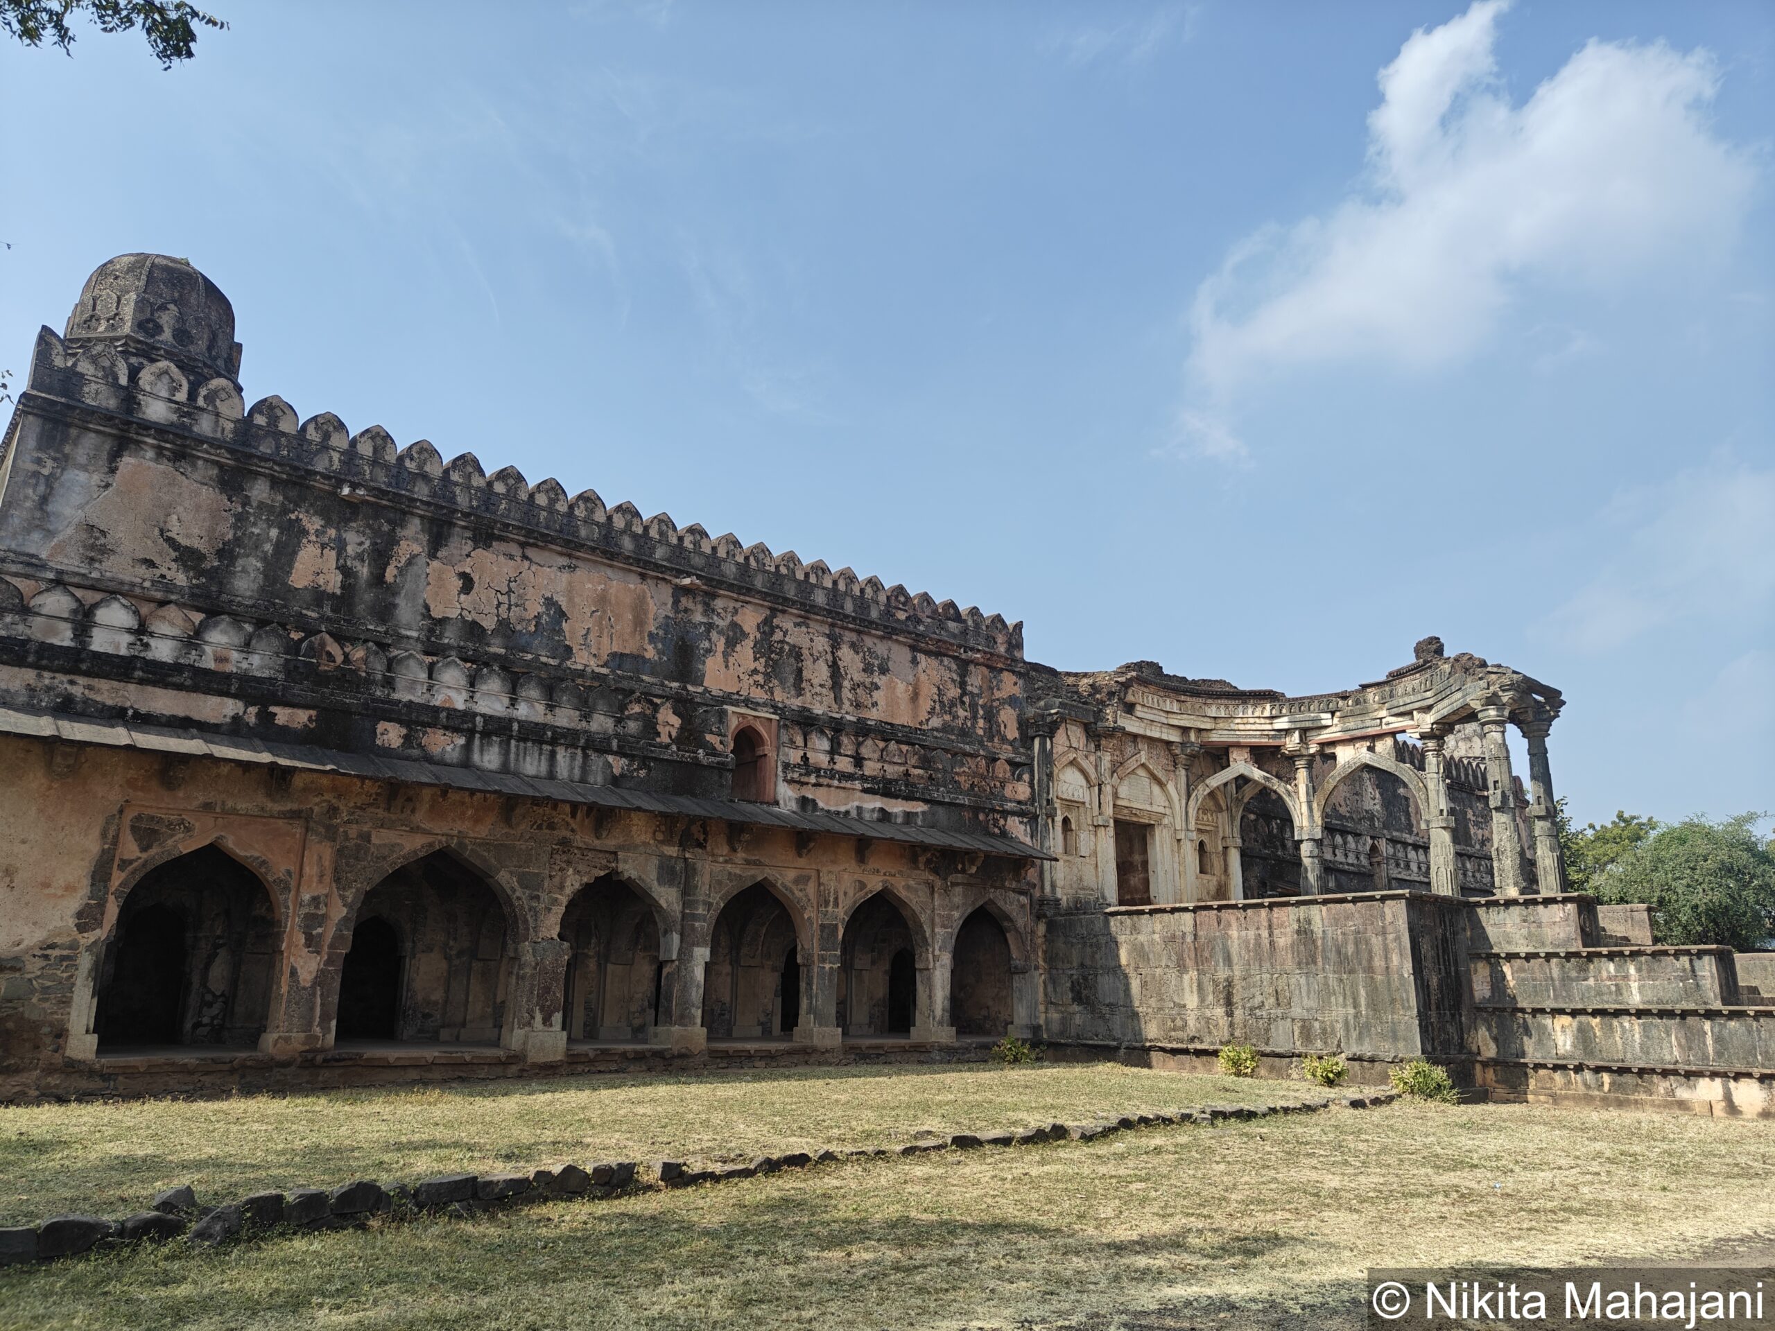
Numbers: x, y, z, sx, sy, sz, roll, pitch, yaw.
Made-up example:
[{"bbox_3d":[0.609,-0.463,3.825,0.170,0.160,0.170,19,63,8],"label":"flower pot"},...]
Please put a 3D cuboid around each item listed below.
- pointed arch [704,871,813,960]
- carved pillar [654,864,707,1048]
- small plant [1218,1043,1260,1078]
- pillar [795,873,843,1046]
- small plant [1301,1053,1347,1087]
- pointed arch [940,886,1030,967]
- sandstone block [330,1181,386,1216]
[{"bbox_3d":[-2.404,4.445,21.827,2.280,1.580,0.500,13,-19,-39],"label":"pointed arch"},{"bbox_3d":[-3.656,5.157,21.918,0.665,3.219,0.732,14,-20,-41],"label":"carved pillar"},{"bbox_3d":[6.285,7.075,22.058,0.718,0.585,0.745,14,-20,-41],"label":"small plant"},{"bbox_3d":[-1.219,5.429,22.644,0.650,3.090,0.580,13,-19,-39],"label":"pillar"},{"bbox_3d":[7.315,6.793,20.665,0.745,0.559,0.785,14,-20,-41],"label":"small plant"},{"bbox_3d":[1.852,5.464,25.418,2.500,1.510,0.500,13,-19,-39],"label":"pointed arch"},{"bbox_3d":[-3.778,3.803,8.788,0.343,0.217,0.300,14,-20,-41],"label":"sandstone block"}]

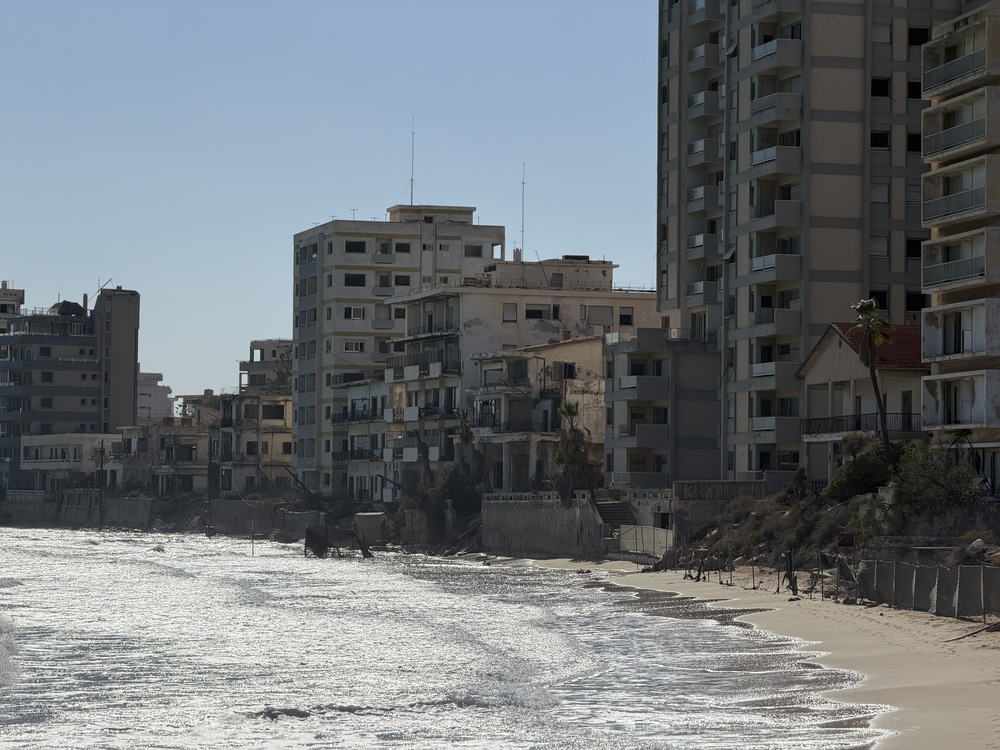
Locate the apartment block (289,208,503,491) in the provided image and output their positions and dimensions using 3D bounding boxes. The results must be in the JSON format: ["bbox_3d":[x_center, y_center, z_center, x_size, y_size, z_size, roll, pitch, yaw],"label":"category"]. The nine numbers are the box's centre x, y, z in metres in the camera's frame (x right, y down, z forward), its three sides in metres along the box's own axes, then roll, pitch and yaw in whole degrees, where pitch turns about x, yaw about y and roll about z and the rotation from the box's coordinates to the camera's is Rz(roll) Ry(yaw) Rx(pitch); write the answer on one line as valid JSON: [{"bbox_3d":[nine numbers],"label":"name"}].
[{"bbox_3d":[-10.064,-2.039,278.076,16.450,27.900,17.060,1,-2,-17],"label":"apartment block"}]

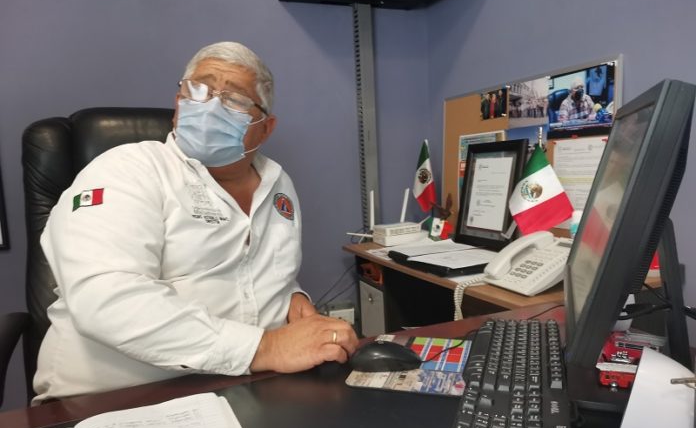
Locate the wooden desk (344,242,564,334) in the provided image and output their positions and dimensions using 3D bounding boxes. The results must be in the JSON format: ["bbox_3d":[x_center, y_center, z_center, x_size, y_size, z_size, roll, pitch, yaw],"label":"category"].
[{"bbox_3d":[0.517,0.522,1.577,0.550,0.750,1.200,-6,8,-26],"label":"wooden desk"}]

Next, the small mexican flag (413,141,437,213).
[{"bbox_3d":[0.303,-0.152,2.070,0.100,0.280,0.060,-2,7,12],"label":"small mexican flag"}]

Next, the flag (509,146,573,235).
[{"bbox_3d":[0.563,-0.069,1.530,0.185,0.260,0.070,-1,7,14],"label":"flag"}]

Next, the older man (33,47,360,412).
[{"bbox_3d":[-0.200,0.330,1.090,0.620,1.320,0.760,-10,10,-44],"label":"older man"}]

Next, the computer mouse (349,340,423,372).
[{"bbox_3d":[0.063,0.239,0.878,0.115,0.038,0.064,-3,7,1],"label":"computer mouse"}]

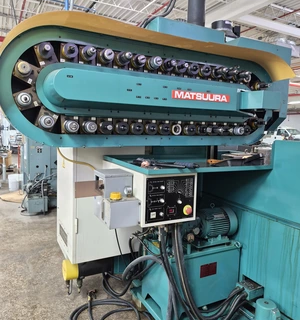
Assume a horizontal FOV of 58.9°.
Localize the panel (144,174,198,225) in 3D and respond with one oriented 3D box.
[{"bbox_3d":[0.126,0.245,1.684,0.385,0.312,0.060,-1,7,-27],"label":"panel"}]

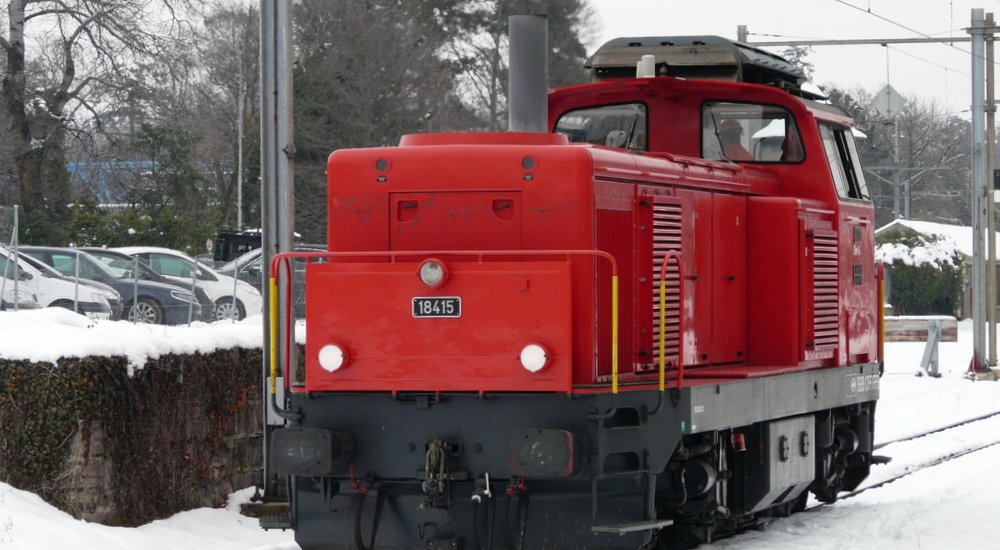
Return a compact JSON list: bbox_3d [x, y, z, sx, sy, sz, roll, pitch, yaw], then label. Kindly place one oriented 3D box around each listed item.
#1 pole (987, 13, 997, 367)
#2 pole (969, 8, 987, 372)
[{"bbox_3d":[11.743,-2.054,89.000,0.180,8.500,0.180,-1,0,15],"label":"pole"},{"bbox_3d":[11.330,-1.995,88.000,0.290,8.600,0.290,-1,0,15],"label":"pole"}]

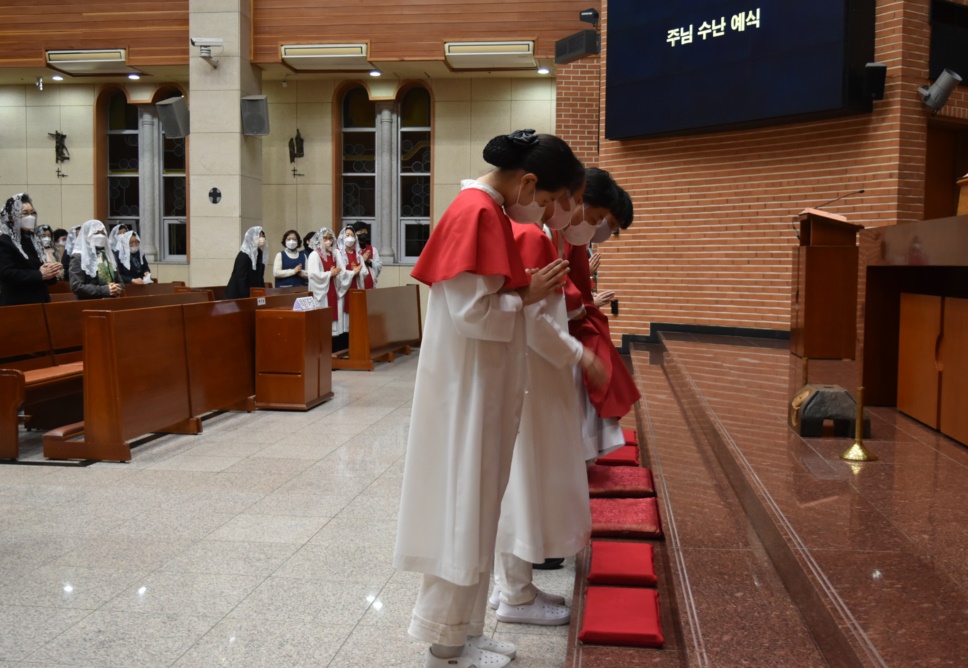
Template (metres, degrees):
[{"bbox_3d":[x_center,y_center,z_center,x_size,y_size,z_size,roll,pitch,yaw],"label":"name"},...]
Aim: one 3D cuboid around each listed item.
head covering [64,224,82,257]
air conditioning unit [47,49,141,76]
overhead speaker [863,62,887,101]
[{"bbox_3d":[-4.732,-1.075,11.562,0.270,0.370,0.260,2,4,25],"label":"head covering"},{"bbox_3d":[-5.997,-4.220,15.585,1.250,0.230,0.660,1,4,7],"label":"air conditioning unit"},{"bbox_3d":[3.469,-2.242,8.900,0.190,0.300,0.170,3,19,35],"label":"overhead speaker"}]

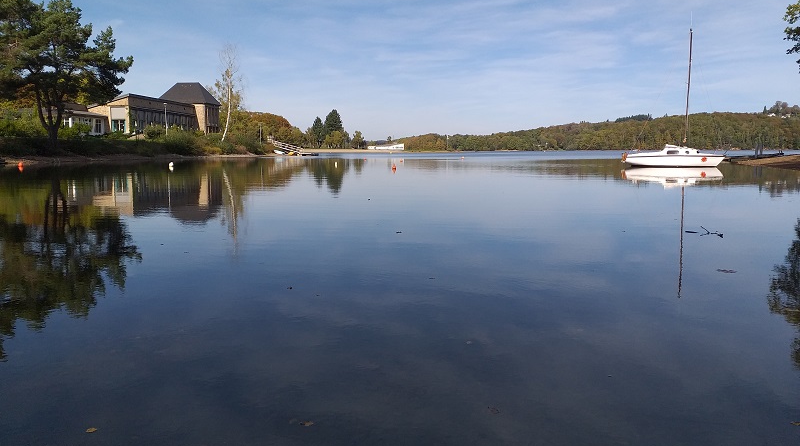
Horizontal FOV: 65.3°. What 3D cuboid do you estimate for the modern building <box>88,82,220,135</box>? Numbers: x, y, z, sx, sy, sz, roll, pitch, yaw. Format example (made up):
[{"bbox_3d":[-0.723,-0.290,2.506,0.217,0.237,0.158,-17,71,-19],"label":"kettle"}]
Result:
[{"bbox_3d":[-48.527,-23.557,126.581,11.500,12.200,34.800,1,7,7],"label":"modern building"}]

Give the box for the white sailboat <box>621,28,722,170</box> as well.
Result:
[{"bbox_3d":[16.492,-7.299,37.483,5.750,8.200,2.100,2,7,18],"label":"white sailboat"}]

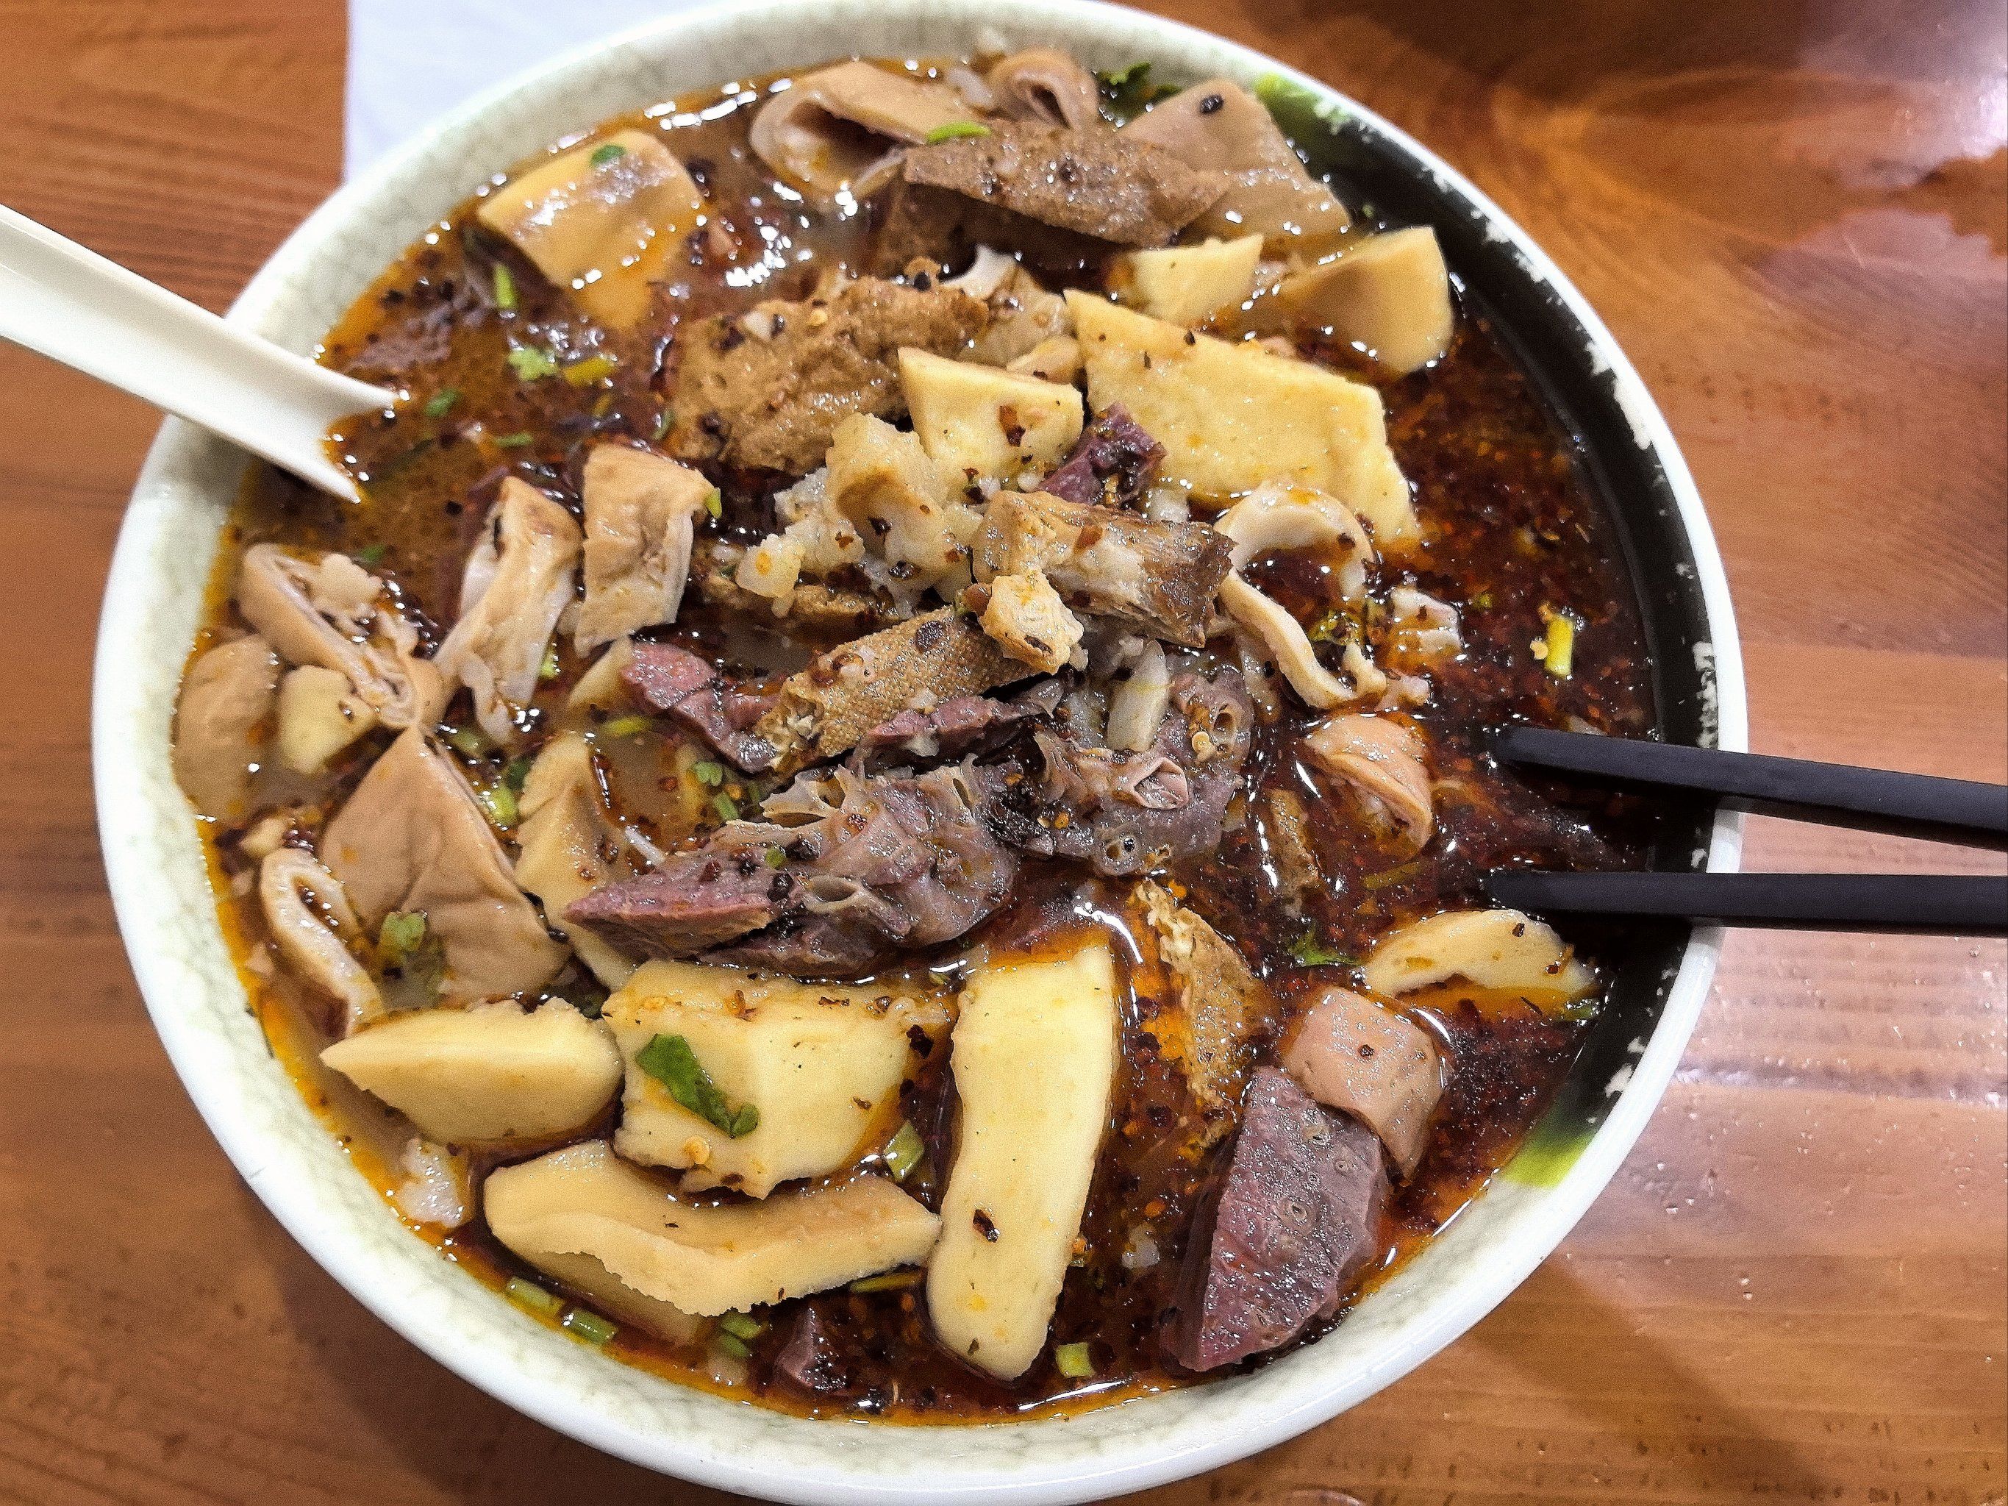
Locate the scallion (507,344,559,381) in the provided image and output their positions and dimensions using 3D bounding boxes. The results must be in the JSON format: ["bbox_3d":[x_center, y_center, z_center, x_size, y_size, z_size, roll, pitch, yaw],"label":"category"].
[{"bbox_3d":[-0.074,-0.062,0.247,0.008,0.003,0.005,13,73,0],"label":"scallion"}]

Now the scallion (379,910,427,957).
[{"bbox_3d":[-0.084,0.025,0.219,0.006,0.004,0.005,-9,74,-7],"label":"scallion"}]

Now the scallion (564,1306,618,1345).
[{"bbox_3d":[-0.055,0.076,0.207,0.006,0.003,0.003,23,73,3],"label":"scallion"}]

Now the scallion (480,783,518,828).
[{"bbox_3d":[-0.073,0.008,0.226,0.004,0.004,0.006,-20,76,-10],"label":"scallion"}]

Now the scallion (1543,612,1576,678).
[{"bbox_3d":[0.087,-0.017,0.245,0.004,0.004,0.010,11,73,-1],"label":"scallion"}]

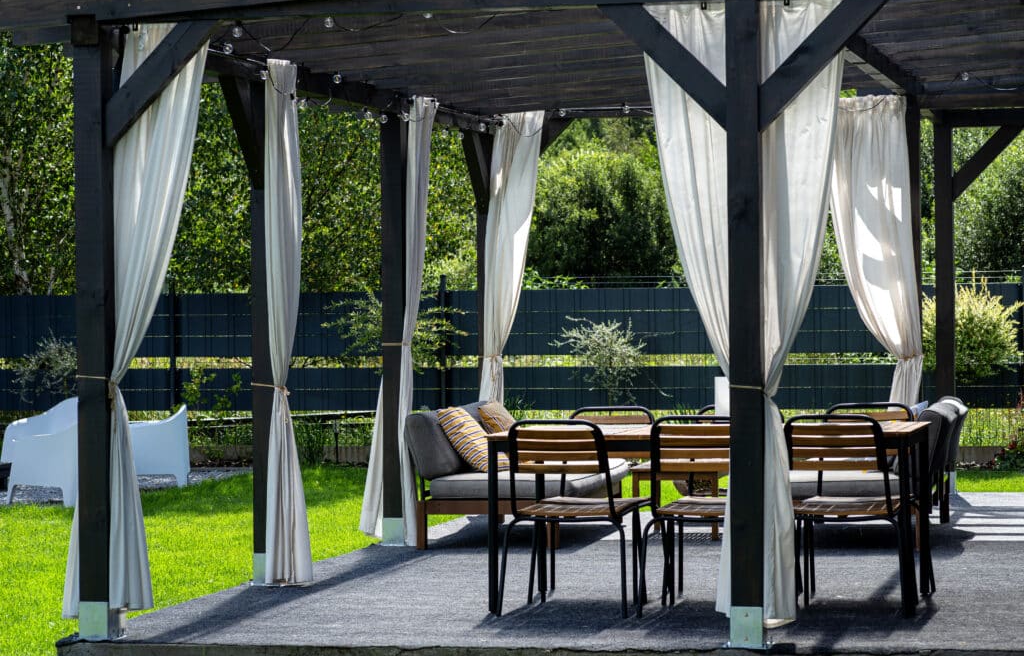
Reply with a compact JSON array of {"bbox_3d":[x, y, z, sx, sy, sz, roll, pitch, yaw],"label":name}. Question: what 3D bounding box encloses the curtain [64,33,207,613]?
[{"bbox_3d":[-1.499,-0.034,11.330,0.500,2.340,0.220,-1,0,14],"label":"curtain"}]

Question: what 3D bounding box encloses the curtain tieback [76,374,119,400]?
[{"bbox_3d":[-1.614,0.233,11.103,0.150,0.105,0.150,-1,0,13],"label":"curtain tieback"}]

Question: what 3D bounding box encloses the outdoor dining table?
[{"bbox_3d":[0.853,0.800,12.065,1.768,0.740,0.929,-1,0,13],"label":"outdoor dining table"}]

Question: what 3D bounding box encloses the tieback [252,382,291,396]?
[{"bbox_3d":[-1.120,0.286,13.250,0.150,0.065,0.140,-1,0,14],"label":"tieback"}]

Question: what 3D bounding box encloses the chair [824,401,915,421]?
[{"bbox_3d":[1.528,0.755,12.259,0.540,0.820,0.660,-1,0,13],"label":"chair"}]

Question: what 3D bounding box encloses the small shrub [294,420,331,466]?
[{"bbox_3d":[-1.869,1.071,26.400,0.360,0.430,0.330,-1,0,0],"label":"small shrub"}]

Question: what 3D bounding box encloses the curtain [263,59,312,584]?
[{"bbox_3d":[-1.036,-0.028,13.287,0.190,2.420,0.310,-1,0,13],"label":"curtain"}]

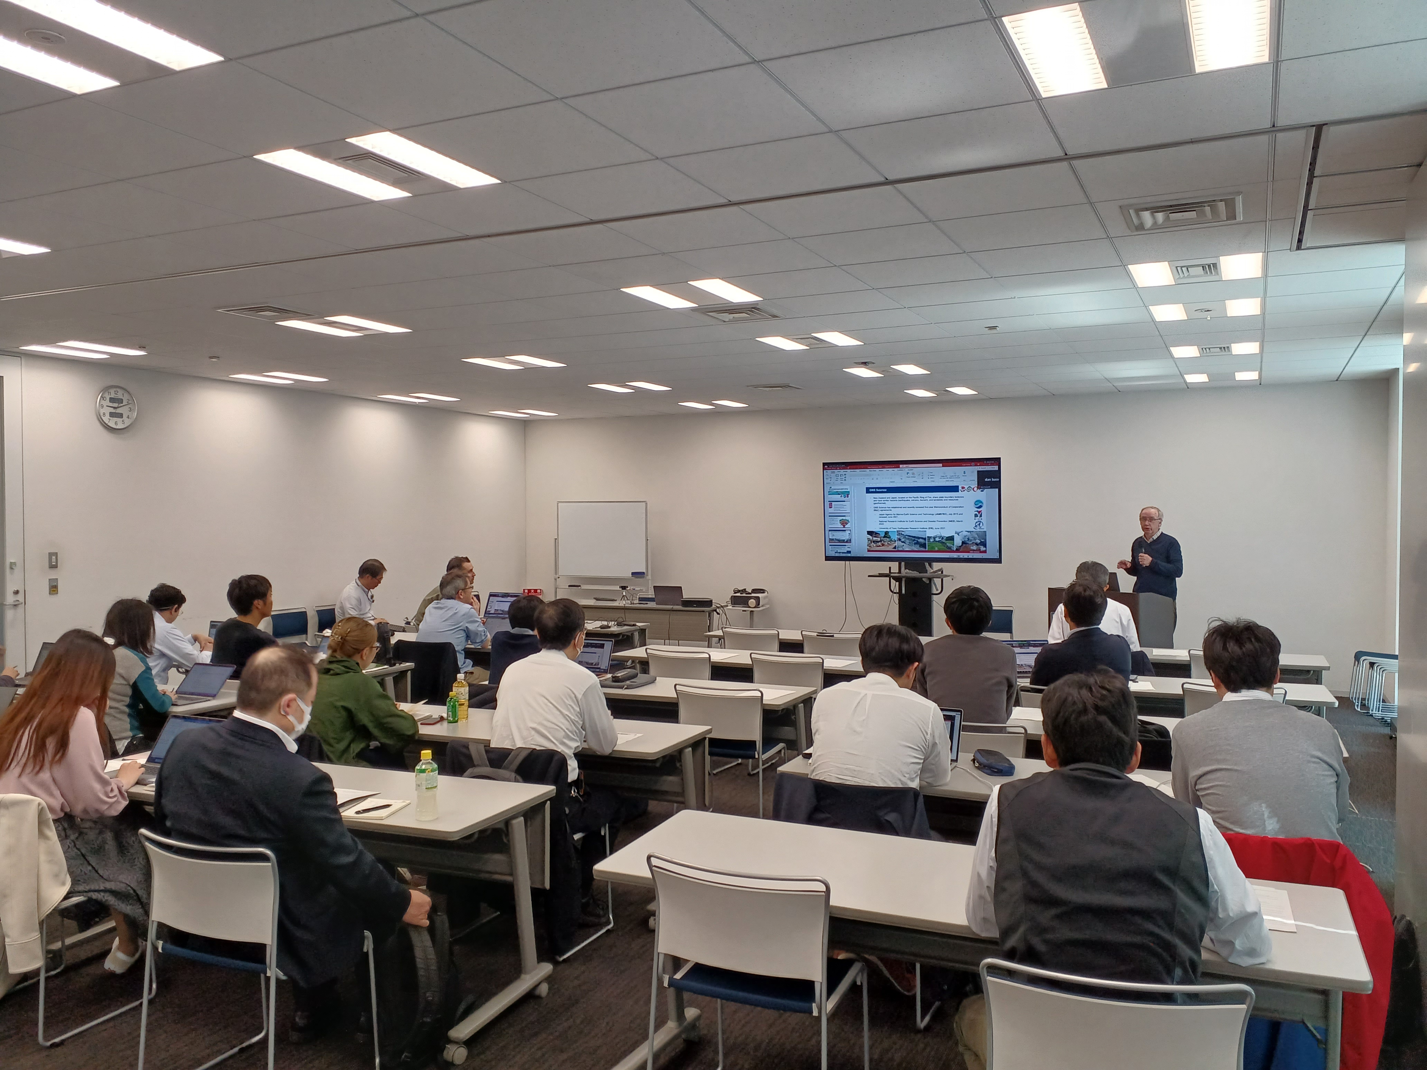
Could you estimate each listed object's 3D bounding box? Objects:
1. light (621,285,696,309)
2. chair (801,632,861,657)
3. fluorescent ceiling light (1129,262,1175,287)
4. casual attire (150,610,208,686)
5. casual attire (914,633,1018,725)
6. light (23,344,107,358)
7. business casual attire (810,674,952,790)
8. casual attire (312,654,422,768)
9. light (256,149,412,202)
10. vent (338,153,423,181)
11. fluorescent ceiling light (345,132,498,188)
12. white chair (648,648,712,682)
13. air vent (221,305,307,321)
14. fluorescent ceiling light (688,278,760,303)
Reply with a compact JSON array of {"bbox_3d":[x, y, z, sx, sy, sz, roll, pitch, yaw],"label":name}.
[{"bbox_3d":[-0.288,-1.315,6.143,0.183,0.040,0.600,0,1,26],"label":"light"},{"bbox_3d":[0.959,1.104,8.308,0.490,0.765,0.490,0,1,26],"label":"chair"},{"bbox_3d":[2.211,-1.317,5.600,0.182,0.050,0.600,0,1,26],"label":"fluorescent ceiling light"},{"bbox_3d":[-3.098,0.716,6.397,0.400,0.540,0.400,0,1,26],"label":"casual attire"},{"bbox_3d":[1.074,0.705,4.737,0.450,0.580,0.340,0,1,26],"label":"casual attire"},{"bbox_3d":[-4.747,-1.347,8.171,0.191,0.050,0.593,0,1,26],"label":"light"},{"bbox_3d":[0.559,0.746,3.792,0.490,0.580,0.400,1,1,32],"label":"business casual attire"},{"bbox_3d":[-1.423,0.756,4.478,0.440,0.530,0.420,0,1,26],"label":"casual attire"},{"bbox_3d":[-1.431,-1.349,4.184,0.195,0.060,0.635,1,1,26],"label":"light"},{"bbox_3d":[-1.222,-1.344,4.086,0.200,0.040,0.340,1,1,26],"label":"vent"},{"bbox_3d":[-1.044,-1.339,3.979,0.195,0.060,0.635,1,1,26],"label":"fluorescent ceiling light"},{"bbox_3d":[-0.110,1.121,6.987,0.480,0.800,0.530,0,1,26],"label":"white chair"},{"bbox_3d":[-2.615,-1.308,6.559,0.407,0.040,0.409,0,1,26],"label":"air vent"},{"bbox_3d":[0.074,-1.307,5.916,0.179,0.050,0.593,0,1,26],"label":"fluorescent ceiling light"}]

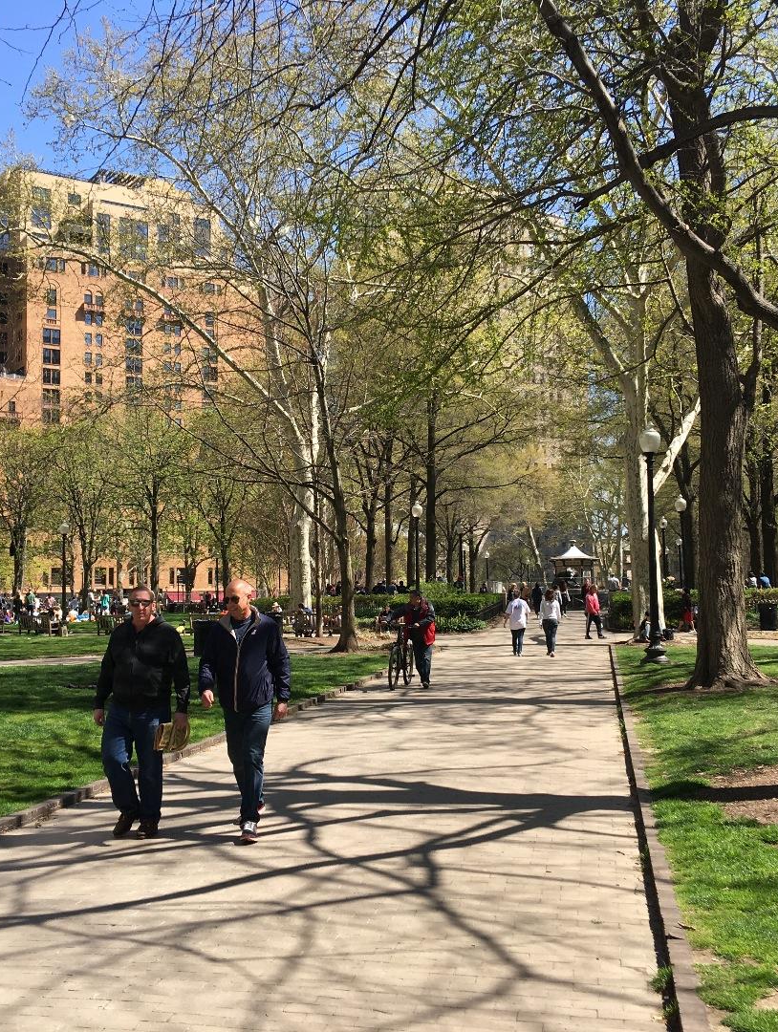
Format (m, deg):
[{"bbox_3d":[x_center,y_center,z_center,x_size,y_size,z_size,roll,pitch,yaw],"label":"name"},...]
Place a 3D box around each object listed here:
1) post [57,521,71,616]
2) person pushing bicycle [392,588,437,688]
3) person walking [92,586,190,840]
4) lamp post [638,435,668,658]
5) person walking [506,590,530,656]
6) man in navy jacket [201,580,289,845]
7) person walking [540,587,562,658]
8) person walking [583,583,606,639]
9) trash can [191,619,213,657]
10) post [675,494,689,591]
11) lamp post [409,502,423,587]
[{"bbox_3d":[-15.933,2.741,56.562,0.470,5.000,0.470,-1,-4,0],"label":"post"},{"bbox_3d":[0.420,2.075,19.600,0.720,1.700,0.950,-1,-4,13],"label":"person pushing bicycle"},{"bbox_3d":[-1.730,1.374,8.050,0.630,1.740,0.450,-1,-4,3],"label":"person walking"},{"bbox_3d":[5.891,0.635,25.700,0.600,5.200,0.600,-1,-4,10],"label":"lamp post"},{"bbox_3d":[3.268,2.723,29.200,0.600,1.680,0.450,-1,-4,10],"label":"person walking"},{"bbox_3d":[-1.015,1.363,8.120,0.600,1.810,0.600,-2,-4,11],"label":"man in navy jacket"},{"bbox_3d":[4.085,2.682,29.200,0.540,1.700,0.500,-1,-4,10],"label":"person walking"},{"bbox_3d":[6.626,3.088,37.200,0.680,1.750,0.500,-3,-4,25],"label":"person walking"},{"bbox_3d":[-4.604,3.129,29.300,0.660,0.930,0.660,-1,-4,10],"label":"trash can"},{"bbox_3d":[10.982,1.640,43.362,0.470,5.000,0.470,-1,-4,0],"label":"post"},{"bbox_3d":[1.118,1.940,46.562,0.470,5.000,0.470,-1,-4,0],"label":"lamp post"}]

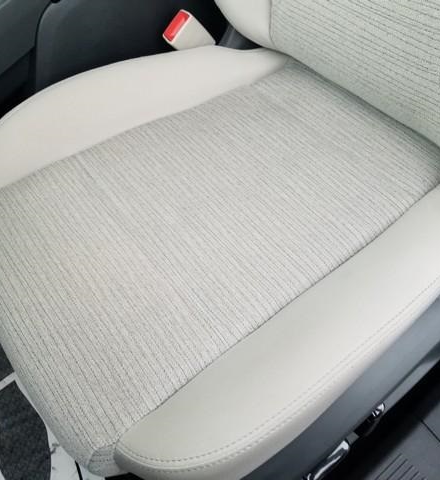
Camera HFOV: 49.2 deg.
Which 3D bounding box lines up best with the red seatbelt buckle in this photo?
[{"bbox_3d":[-0.046,-0.318,0.764,0.049,0.078,0.025,-51,59,11],"label":"red seatbelt buckle"}]

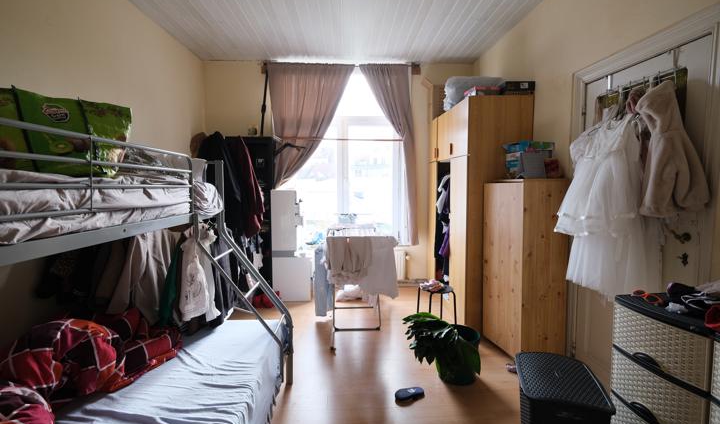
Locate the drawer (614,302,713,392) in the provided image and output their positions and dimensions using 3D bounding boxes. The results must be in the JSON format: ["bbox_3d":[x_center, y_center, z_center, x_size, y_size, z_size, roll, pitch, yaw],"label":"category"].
[{"bbox_3d":[1.334,0.512,1.279,0.360,0.211,0.381,-1,4,-5],"label":"drawer"}]

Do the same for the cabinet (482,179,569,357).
[{"bbox_3d":[1.451,0.469,2.838,0.412,1.466,0.587,-1,4,-5],"label":"cabinet"}]

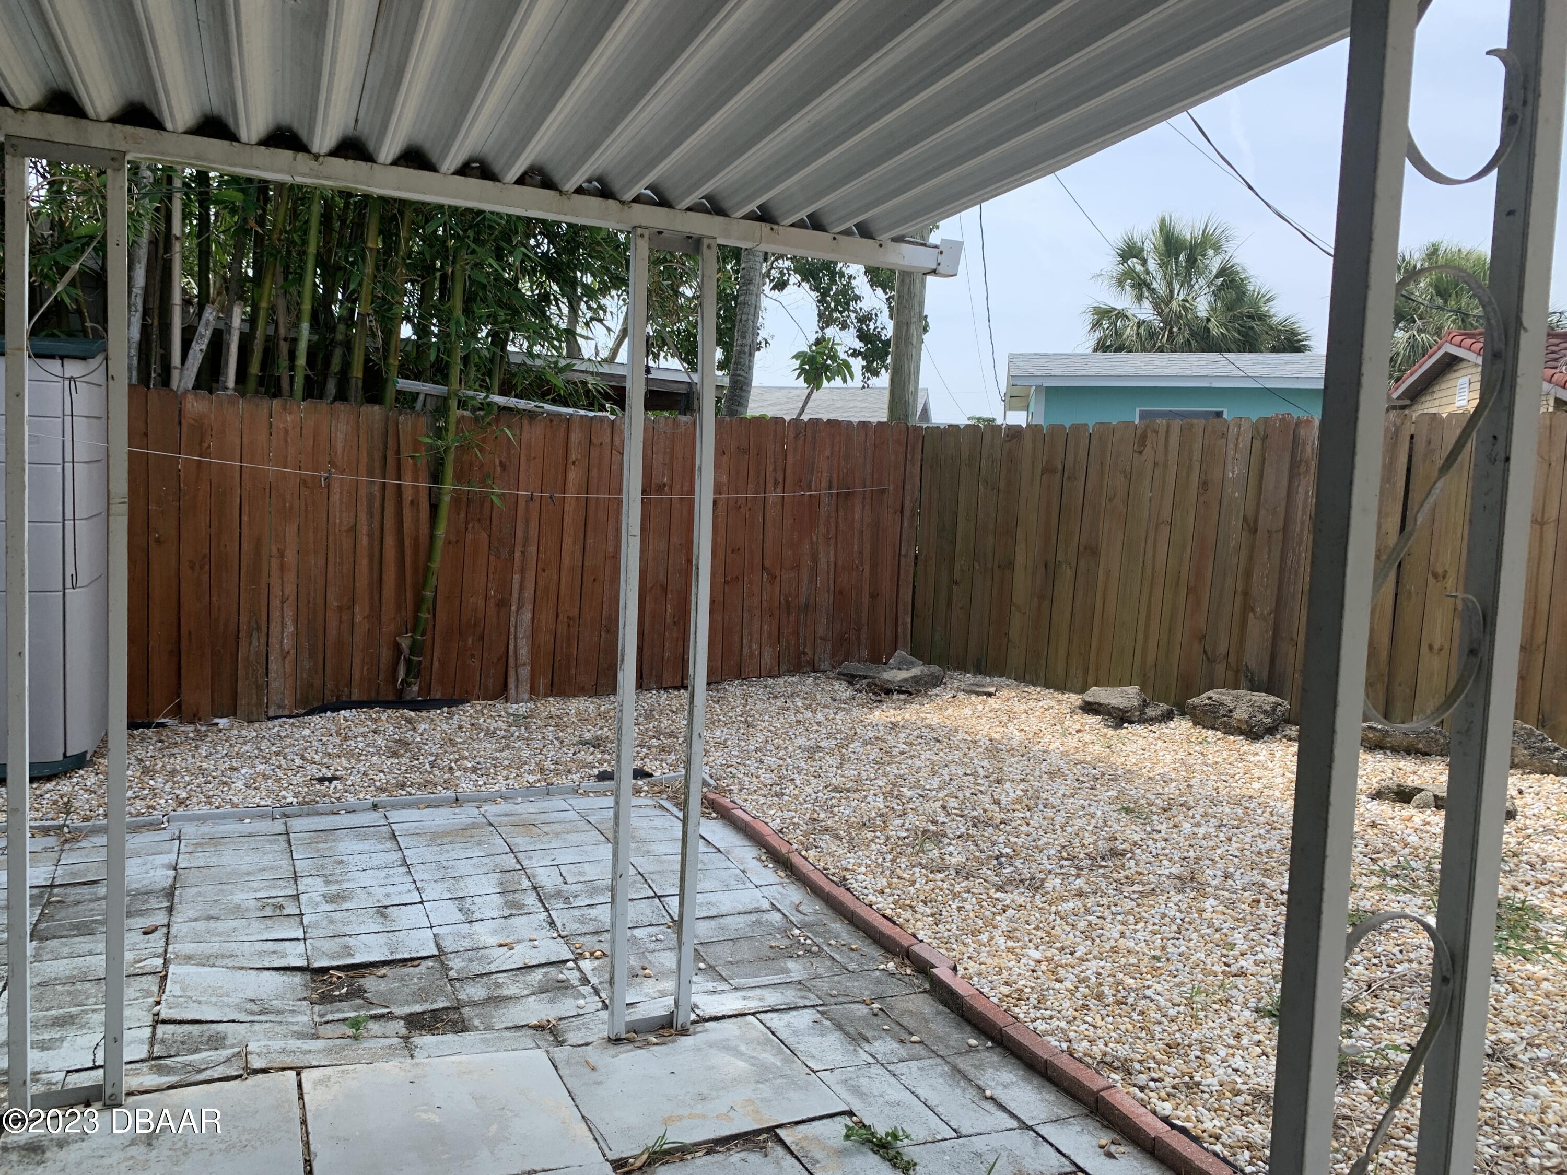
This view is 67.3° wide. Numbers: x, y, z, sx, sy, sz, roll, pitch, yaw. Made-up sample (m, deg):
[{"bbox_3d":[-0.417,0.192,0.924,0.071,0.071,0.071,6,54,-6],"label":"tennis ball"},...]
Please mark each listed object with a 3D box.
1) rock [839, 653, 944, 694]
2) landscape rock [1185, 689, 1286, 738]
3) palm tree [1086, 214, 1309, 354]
[{"bbox_3d":[0.755,0.604,8.300,0.720,0.230,0.480,3,5,0],"label":"rock"},{"bbox_3d":[2.690,0.746,7.000,0.560,0.250,0.400,5,5,29],"label":"landscape rock"},{"bbox_3d":[7.204,-3.241,21.281,4.100,6.719,4.100,4,5,19],"label":"palm tree"}]

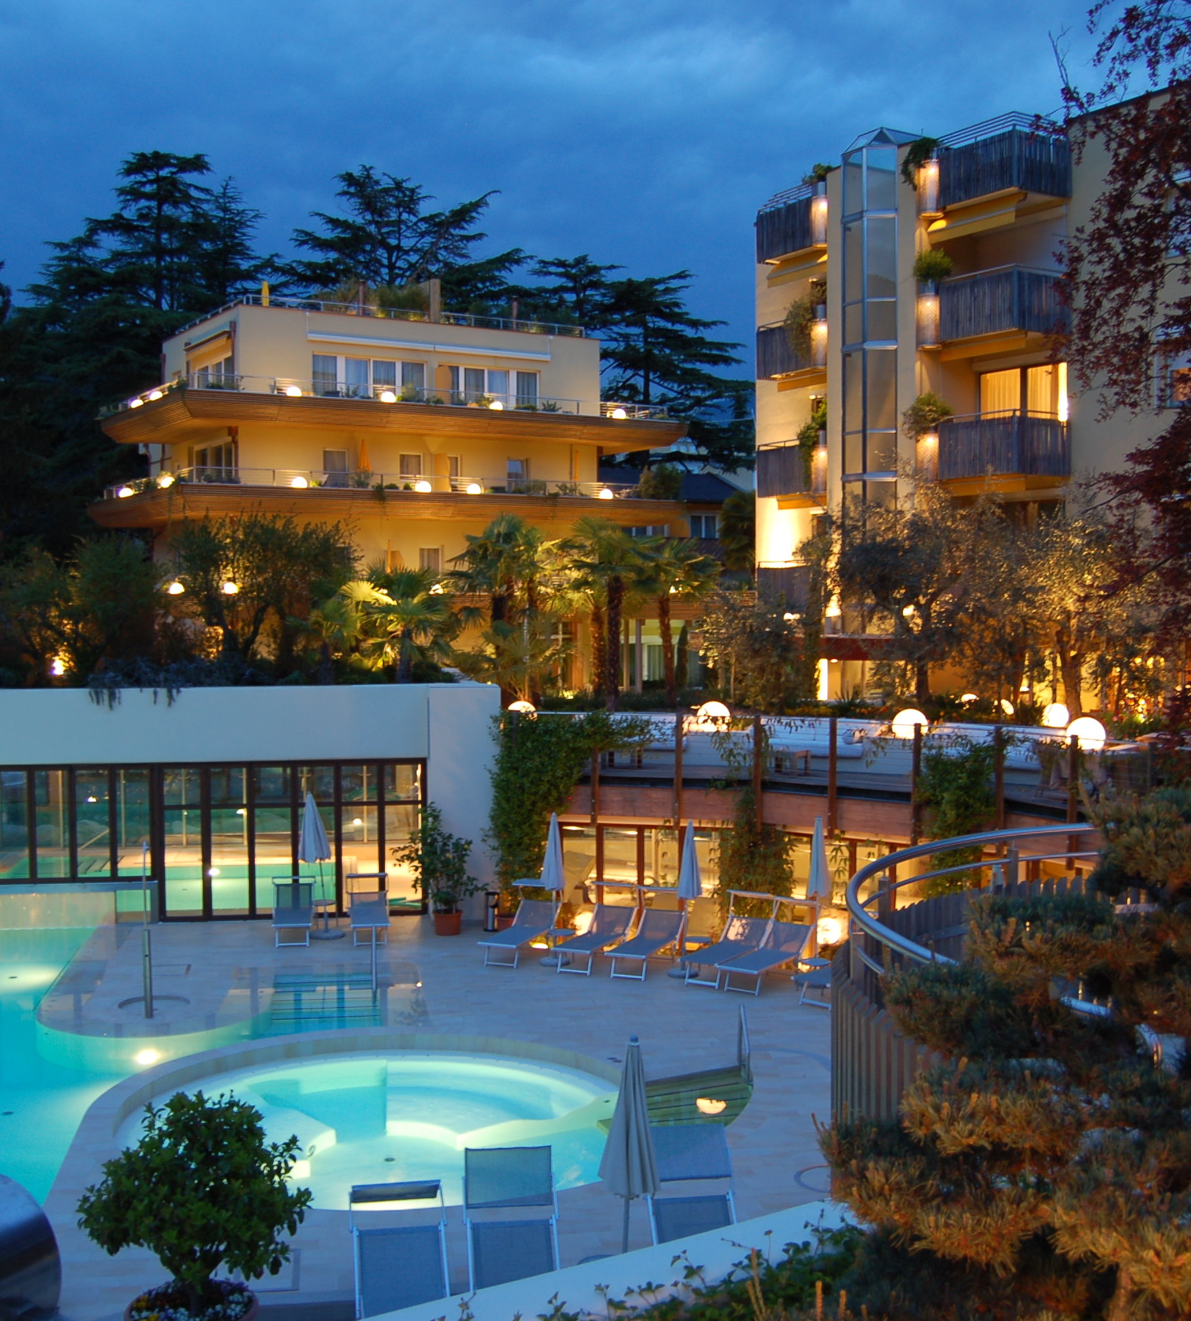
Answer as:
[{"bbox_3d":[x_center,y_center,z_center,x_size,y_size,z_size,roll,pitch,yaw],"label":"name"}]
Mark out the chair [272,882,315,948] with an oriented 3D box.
[{"bbox_3d":[-5.345,4.429,26.231,0.690,0.900,1.800,-1,3,-8],"label":"chair"}]

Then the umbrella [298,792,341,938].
[{"bbox_3d":[-4.754,3.530,25.808,0.660,2.460,0.620,0,3,0],"label":"umbrella"}]

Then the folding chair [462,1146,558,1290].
[{"bbox_3d":[-0.603,4.855,11.563,0.740,1.400,1.900,-1,3,-7],"label":"folding chair"}]

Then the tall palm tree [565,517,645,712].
[{"bbox_3d":[0.222,-1.002,33.096,1.800,4.400,1.800,0,3,0],"label":"tall palm tree"}]

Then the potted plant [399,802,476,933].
[{"bbox_3d":[-2.744,3.691,26.451,1.400,2.320,1.250,-1,3,-7],"label":"potted plant"}]

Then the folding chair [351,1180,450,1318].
[{"bbox_3d":[-1.488,4.967,11.424,0.740,1.200,1.880,-1,3,-8],"label":"folding chair"}]

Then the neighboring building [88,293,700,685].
[{"bbox_3d":[-7.736,-6.141,57.022,19.700,13.400,13.000,-2,3,-31],"label":"neighboring building"}]

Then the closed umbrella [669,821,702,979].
[{"bbox_3d":[1.453,3.747,23.522,0.520,2.440,0.520,0,3,0],"label":"closed umbrella"}]

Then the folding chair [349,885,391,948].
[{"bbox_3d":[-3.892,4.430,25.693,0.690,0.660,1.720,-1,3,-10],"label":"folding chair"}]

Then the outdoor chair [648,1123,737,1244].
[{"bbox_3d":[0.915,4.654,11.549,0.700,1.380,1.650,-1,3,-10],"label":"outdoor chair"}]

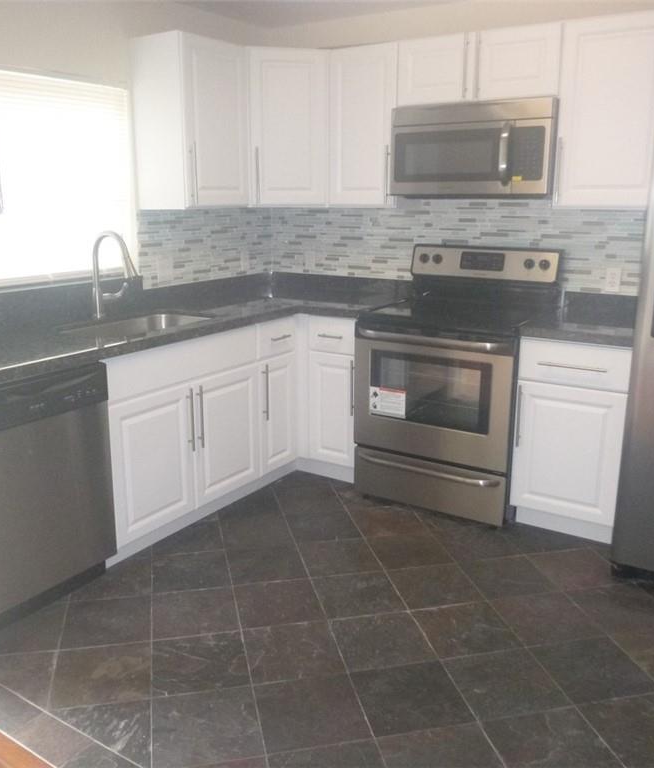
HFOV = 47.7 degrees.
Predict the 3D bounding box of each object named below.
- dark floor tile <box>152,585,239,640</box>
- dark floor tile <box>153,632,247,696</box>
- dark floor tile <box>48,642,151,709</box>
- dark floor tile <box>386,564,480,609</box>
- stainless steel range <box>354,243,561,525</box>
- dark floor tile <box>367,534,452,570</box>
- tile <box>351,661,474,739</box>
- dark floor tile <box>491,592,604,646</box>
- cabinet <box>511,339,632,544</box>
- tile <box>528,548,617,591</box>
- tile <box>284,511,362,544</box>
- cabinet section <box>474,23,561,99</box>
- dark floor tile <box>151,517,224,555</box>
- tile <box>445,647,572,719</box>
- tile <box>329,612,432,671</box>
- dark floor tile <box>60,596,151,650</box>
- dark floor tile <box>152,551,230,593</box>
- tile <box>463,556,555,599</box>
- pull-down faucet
[{"bbox_3d":[-0.476,0.831,2.670,0.300,0.015,0.300,-3,14,-12],"label":"dark floor tile"},{"bbox_3d":[-0.408,0.897,2.376,0.301,0.012,0.301,-3,14,-12],"label":"dark floor tile"},{"bbox_3d":[-0.704,0.913,2.313,0.301,0.012,0.301,-3,14,-12],"label":"dark floor tile"},{"bbox_3d":[0.415,0.781,2.852,0.301,0.012,0.301,-3,14,-12],"label":"dark floor tile"},{"bbox_3d":[0.628,-0.036,3.644,0.770,1.210,0.710,9,16,31],"label":"stainless steel range"},{"bbox_3d":[0.347,0.700,3.117,0.298,0.010,0.298,-3,14,-12],"label":"dark floor tile"},{"bbox_3d":[0.249,0.937,2.214,0.301,0.012,0.301,-3,14,-12],"label":"tile"},{"bbox_3d":[0.772,0.828,2.609,0.298,0.010,0.298,-3,14,-12],"label":"dark floor tile"},{"bbox_3d":[1.182,0.197,3.411,0.457,0.877,0.615,9,16,31],"label":"cabinet"},{"bbox_3d":[1.007,0.751,2.978,0.301,0.012,0.301,-3,14,-12],"label":"tile"},{"bbox_3d":[-0.013,0.644,3.340,0.298,0.010,0.298,-3,14,-12],"label":"tile"},{"bbox_3d":[0.890,-1.401,3.292,0.384,0.285,0.270,9,17,32],"label":"cabinet section"},{"bbox_3d":[-0.602,0.687,3.238,0.301,0.012,0.301,-3,14,-12],"label":"dark floor tile"},{"bbox_3d":[0.549,0.928,2.286,0.300,0.015,0.300,-3,14,-12],"label":"tile"},{"bbox_3d":[0.186,0.871,2.515,0.303,0.012,0.303,-3,14,-12],"label":"tile"},{"bbox_3d":[-0.768,0.843,2.600,0.301,0.012,0.301,-3,14,-12],"label":"dark floor tile"},{"bbox_3d":[-0.542,0.759,2.959,0.300,0.015,0.300,-3,14,-12],"label":"dark floor tile"},{"bbox_3d":[0.715,0.769,2.933,0.303,0.012,0.303,-3,14,-12],"label":"tile"},{"bbox_3d":[-0.947,-0.484,3.324,0.273,0.392,0.125,9,17,31],"label":"pull-down faucet"}]

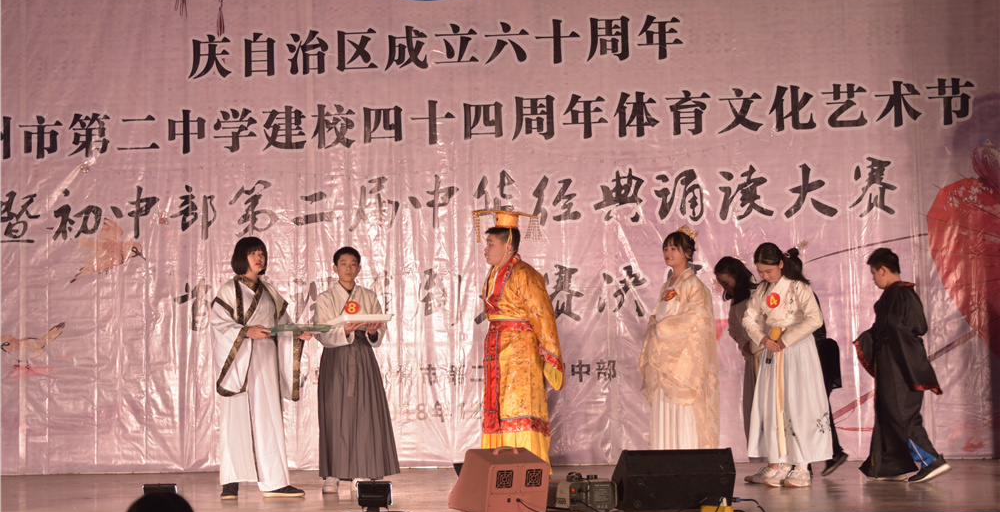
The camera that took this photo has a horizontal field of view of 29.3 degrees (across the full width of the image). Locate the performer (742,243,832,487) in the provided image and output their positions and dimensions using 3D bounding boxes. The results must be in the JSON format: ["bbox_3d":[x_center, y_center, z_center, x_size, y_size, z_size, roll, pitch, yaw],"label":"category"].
[{"bbox_3d":[1.842,0.689,12.279,0.470,1.545,0.380,-2,-2,25],"label":"performer"}]

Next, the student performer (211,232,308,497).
[{"bbox_3d":[-1.531,0.705,12.195,0.510,1.645,0.420,0,-2,-28],"label":"student performer"}]

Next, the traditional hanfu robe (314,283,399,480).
[{"bbox_3d":[-0.917,0.806,12.250,0.540,1.250,0.420,-1,-3,-9],"label":"traditional hanfu robe"}]

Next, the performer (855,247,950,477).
[{"bbox_3d":[2.567,0.694,12.250,0.580,1.500,0.520,-2,-3,17],"label":"performer"}]

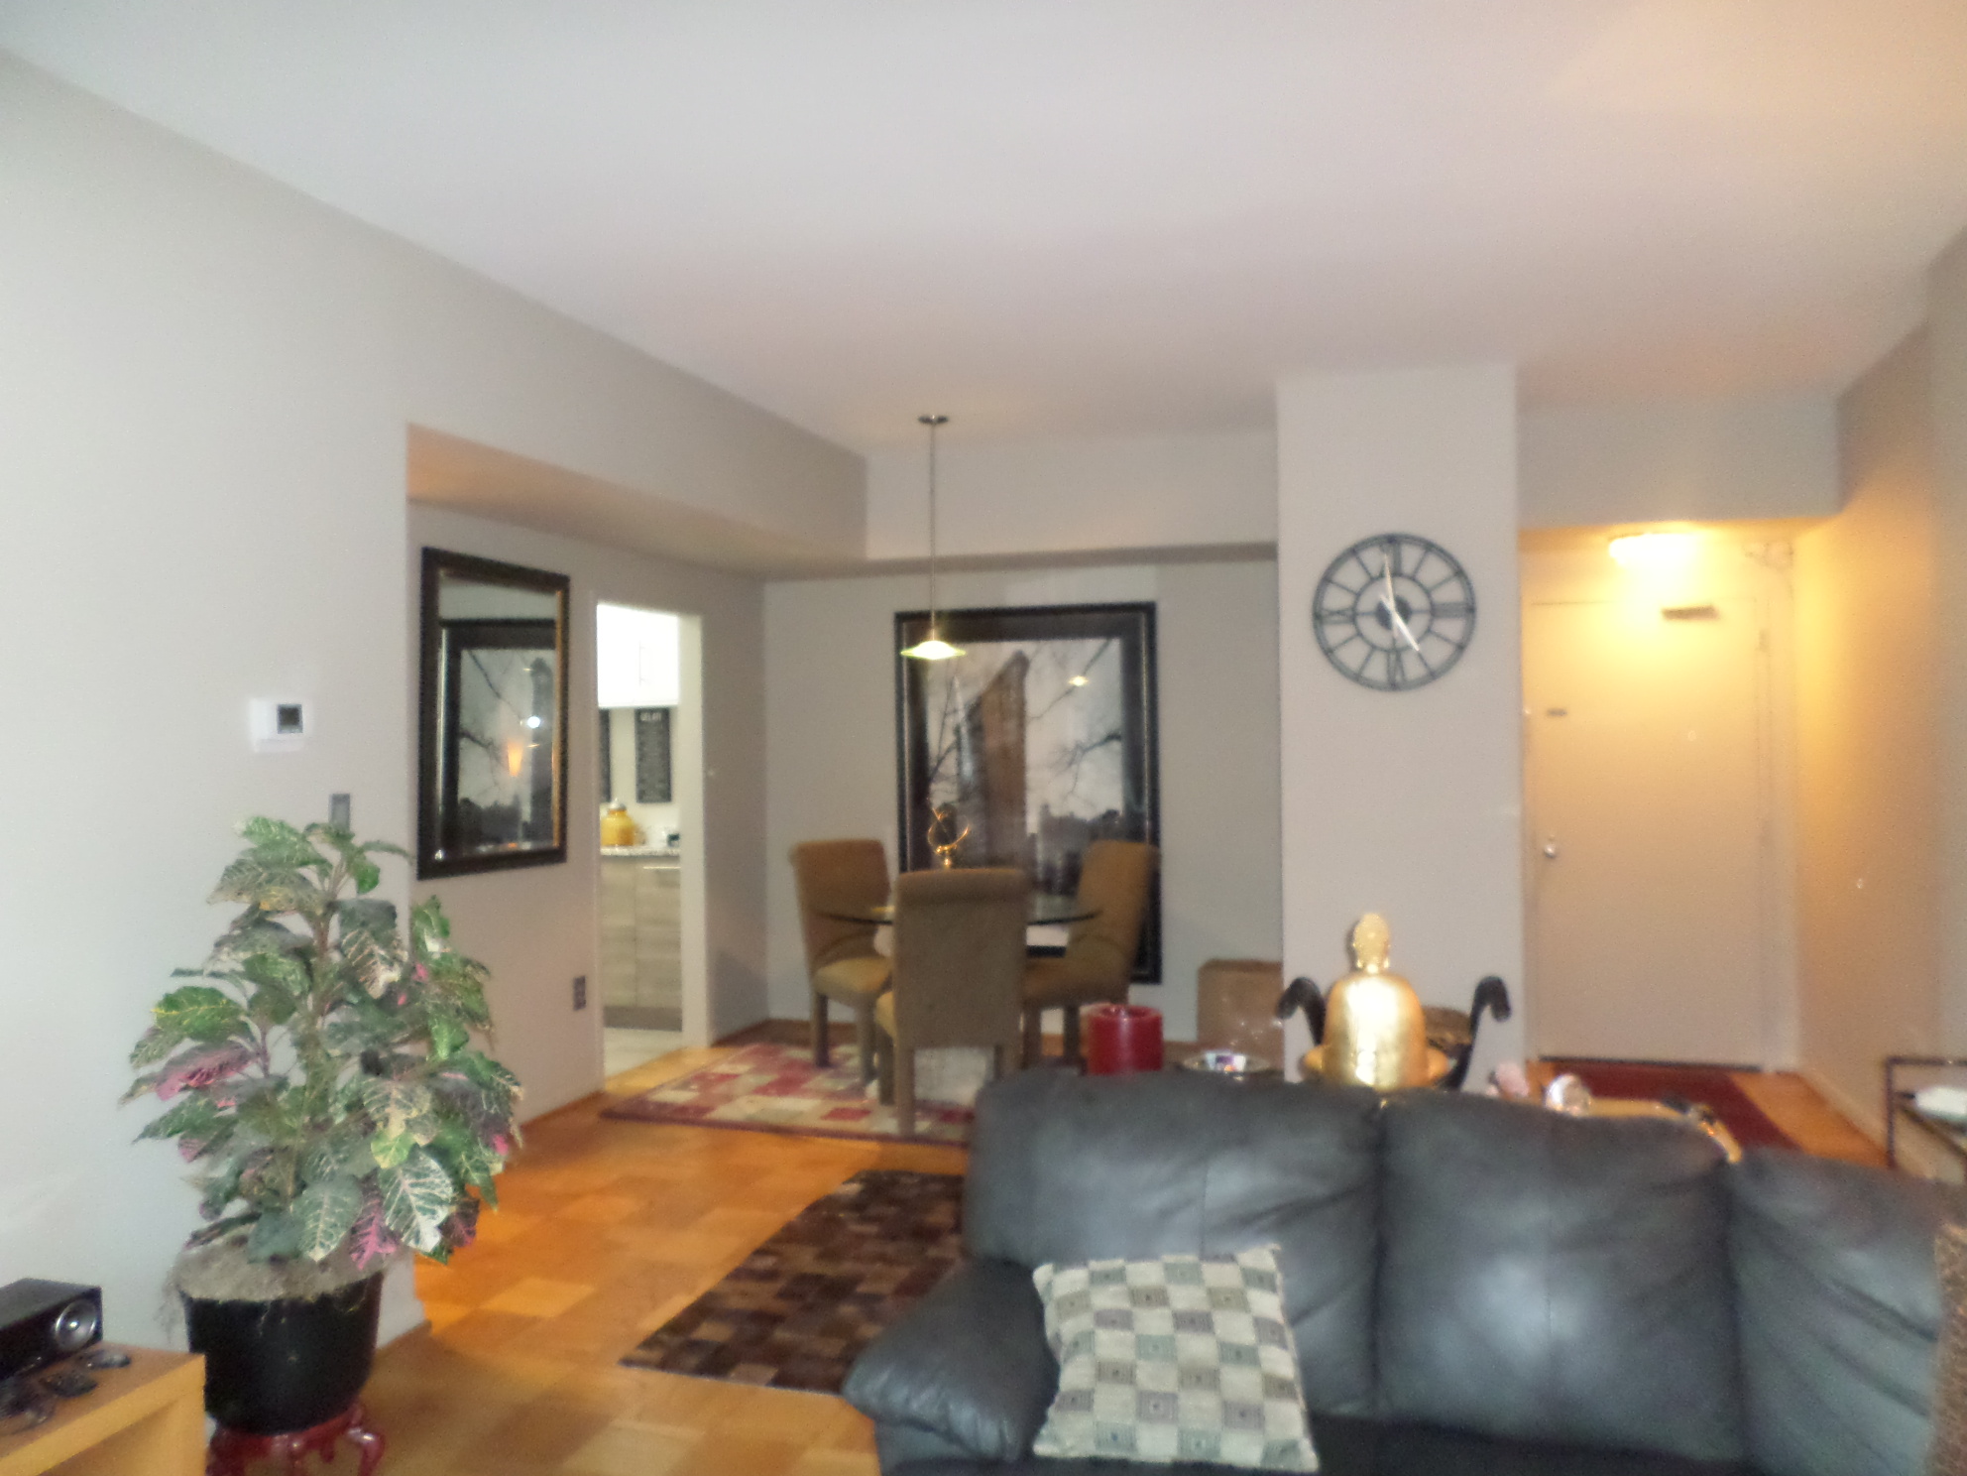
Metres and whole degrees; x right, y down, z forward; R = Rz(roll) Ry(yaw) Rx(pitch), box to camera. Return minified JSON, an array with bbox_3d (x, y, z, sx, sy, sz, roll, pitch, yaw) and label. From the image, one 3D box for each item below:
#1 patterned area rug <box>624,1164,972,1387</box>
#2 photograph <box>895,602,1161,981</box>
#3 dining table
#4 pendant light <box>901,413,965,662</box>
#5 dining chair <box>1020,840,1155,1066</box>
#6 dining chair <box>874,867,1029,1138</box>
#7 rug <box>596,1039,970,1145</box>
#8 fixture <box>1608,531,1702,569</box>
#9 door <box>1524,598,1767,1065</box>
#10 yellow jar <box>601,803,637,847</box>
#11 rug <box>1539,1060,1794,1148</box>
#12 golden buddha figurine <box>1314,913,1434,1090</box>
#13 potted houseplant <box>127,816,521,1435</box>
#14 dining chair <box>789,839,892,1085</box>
[{"bbox_3d":[0.437,1.455,3.747,2.250,0.012,1.530,-1,0,18],"label":"patterned area rug"},{"bbox_3d":[0.203,0.266,6.901,1.323,1.788,0.050,-1,0,18],"label":"photograph"},{"bbox_3d":[-0.058,1.082,5.961,1.210,0.755,1.210,-1,0,18],"label":"dining table"},{"bbox_3d":[-0.195,-0.803,5.697,0.250,0.995,0.250,-1,0,0],"label":"pendant light"},{"bbox_3d":[0.362,0.954,6.178,0.640,0.985,0.470,-1,0,-25],"label":"dining chair"},{"bbox_3d":[-0.117,0.966,5.443,0.490,0.990,0.630,-1,0,-9],"label":"dining chair"},{"bbox_3d":[-0.269,1.449,5.877,2.100,0.012,1.400,0,0,18],"label":"rug"},{"bbox_3d":[2.777,-0.772,5.869,0.360,0.120,0.360,-1,0,19],"label":"fixture"},{"bbox_3d":[2.914,0.413,6.261,0.915,2.030,0.050,0,0,18],"label":"door"},{"bbox_3d":[-1.944,0.455,7.550,0.186,0.238,0.186,-1,0,0],"label":"yellow jar"},{"bbox_3d":[2.627,1.429,5.467,0.720,0.012,1.560,0,0,18],"label":"rug"},{"bbox_3d":[0.782,0.546,2.830,0.280,0.385,0.200,0,0,18],"label":"golden buddha figurine"},{"bbox_3d":[-1.245,0.684,2.680,0.700,1.110,0.700,-1,0,18],"label":"potted houseplant"},{"bbox_3d":[-0.470,0.967,6.338,0.490,0.990,0.640,-1,0,-34],"label":"dining chair"}]

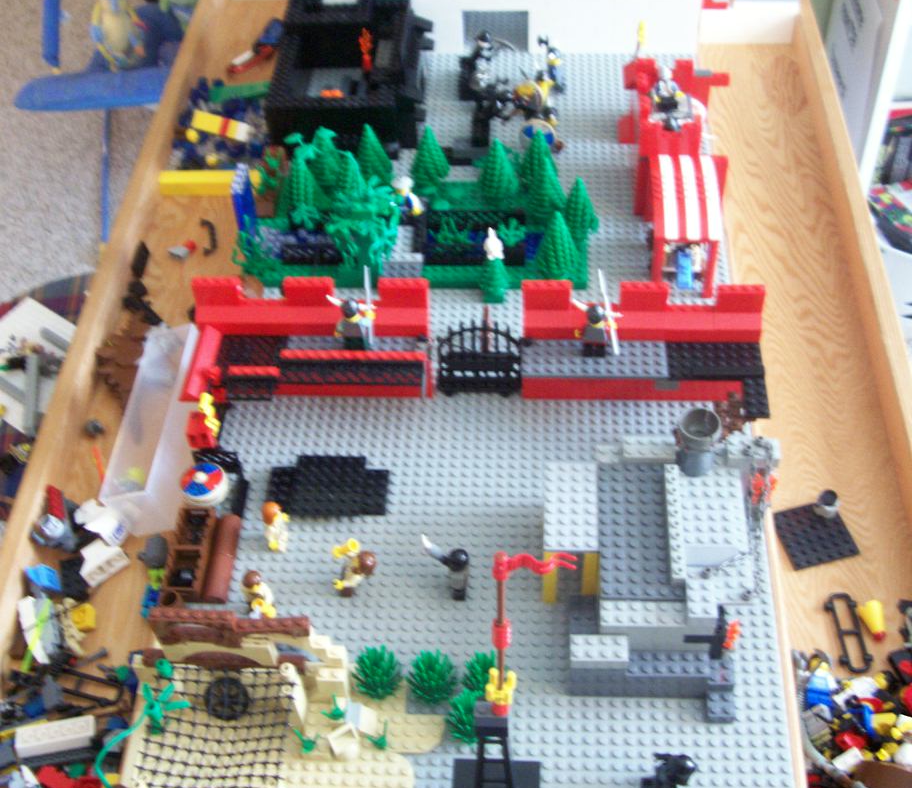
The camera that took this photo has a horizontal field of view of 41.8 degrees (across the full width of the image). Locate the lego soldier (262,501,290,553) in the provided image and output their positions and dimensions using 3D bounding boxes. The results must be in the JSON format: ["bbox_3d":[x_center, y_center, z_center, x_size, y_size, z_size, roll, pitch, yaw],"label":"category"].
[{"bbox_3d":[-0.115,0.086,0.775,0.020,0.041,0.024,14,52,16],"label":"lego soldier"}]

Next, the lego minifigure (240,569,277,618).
[{"bbox_3d":[-0.123,0.124,0.734,0.021,0.042,0.018,-10,50,-6],"label":"lego minifigure"}]

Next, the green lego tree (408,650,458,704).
[{"bbox_3d":[-0.014,0.166,0.698,0.028,0.034,0.028,1,49,4],"label":"green lego tree"}]

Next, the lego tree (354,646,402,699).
[{"bbox_3d":[-0.045,0.164,0.702,0.029,0.036,0.029,0,49,5],"label":"lego tree"}]

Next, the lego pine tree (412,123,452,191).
[{"bbox_3d":[-0.021,-0.196,0.985,0.033,0.064,0.033,0,49,5],"label":"lego pine tree"}]

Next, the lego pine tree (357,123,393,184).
[{"bbox_3d":[-0.071,-0.198,0.991,0.032,0.064,0.032,1,49,4],"label":"lego pine tree"}]

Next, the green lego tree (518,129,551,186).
[{"bbox_3d":[0.068,-0.188,0.966,0.032,0.064,0.032,1,49,4],"label":"green lego tree"}]

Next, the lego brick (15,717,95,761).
[{"bbox_3d":[-0.251,0.215,0.748,0.048,0.011,0.016,-8,38,-13],"label":"lego brick"}]

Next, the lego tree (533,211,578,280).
[{"bbox_3d":[0.076,-0.114,0.901,0.032,0.064,0.032,1,49,4],"label":"lego tree"}]

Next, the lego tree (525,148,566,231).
[{"bbox_3d":[0.073,-0.165,0.949,0.033,0.066,0.033,0,49,5],"label":"lego tree"}]

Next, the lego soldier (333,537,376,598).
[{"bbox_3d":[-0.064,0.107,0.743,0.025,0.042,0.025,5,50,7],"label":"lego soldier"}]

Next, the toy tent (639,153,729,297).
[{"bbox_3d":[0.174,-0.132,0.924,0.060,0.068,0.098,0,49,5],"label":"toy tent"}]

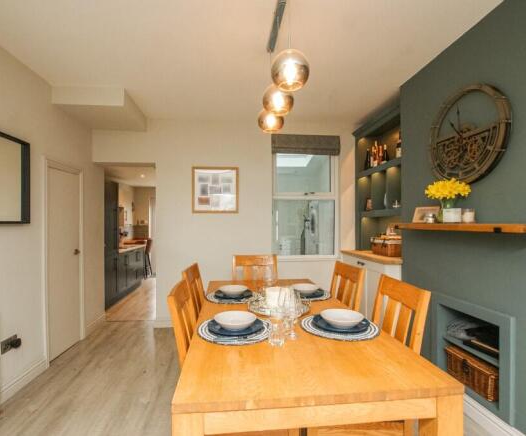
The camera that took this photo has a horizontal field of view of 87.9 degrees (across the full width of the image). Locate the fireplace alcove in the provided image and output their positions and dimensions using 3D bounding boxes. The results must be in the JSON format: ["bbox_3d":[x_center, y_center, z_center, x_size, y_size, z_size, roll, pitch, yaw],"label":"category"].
[{"bbox_3d":[1.522,0.882,1.882,0.320,0.614,0.653,0,-1,-6],"label":"fireplace alcove"}]

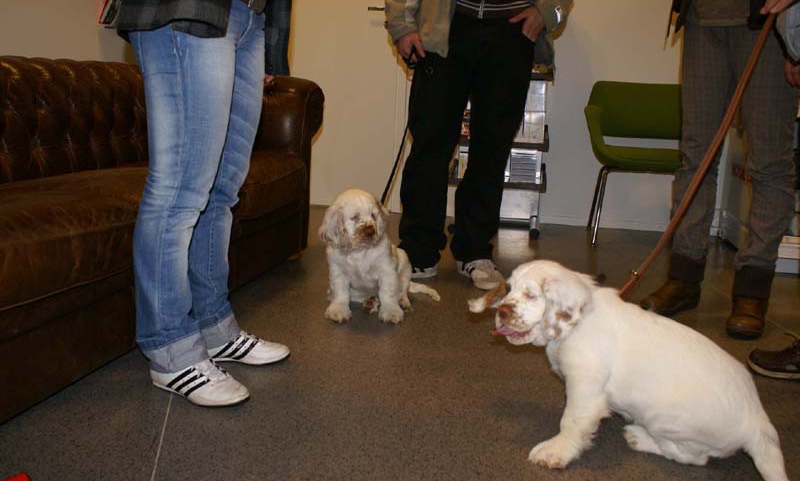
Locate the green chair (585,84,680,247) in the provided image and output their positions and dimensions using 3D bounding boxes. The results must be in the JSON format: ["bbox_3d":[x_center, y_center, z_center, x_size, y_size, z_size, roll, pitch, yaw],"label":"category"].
[{"bbox_3d":[1.219,-0.376,4.232,0.620,0.765,0.570,4,12,8],"label":"green chair"}]

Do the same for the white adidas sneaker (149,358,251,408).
[{"bbox_3d":[-0.499,0.333,2.168,0.280,0.095,0.103,7,13,23],"label":"white adidas sneaker"}]

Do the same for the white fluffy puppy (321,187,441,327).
[{"bbox_3d":[-0.071,0.031,2.912,0.340,0.415,0.410,5,12,14],"label":"white fluffy puppy"}]

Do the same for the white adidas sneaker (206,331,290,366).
[{"bbox_3d":[-0.441,0.283,2.420,0.275,0.095,0.103,2,12,-2],"label":"white adidas sneaker"}]

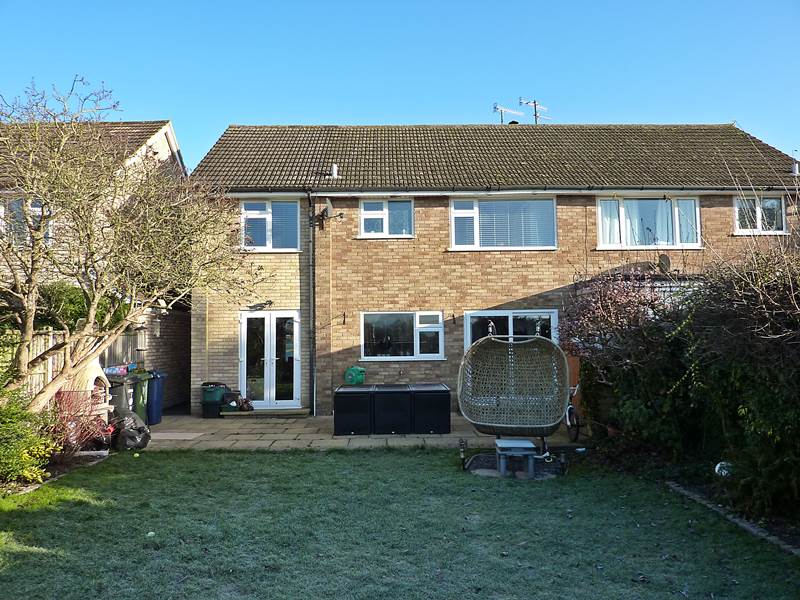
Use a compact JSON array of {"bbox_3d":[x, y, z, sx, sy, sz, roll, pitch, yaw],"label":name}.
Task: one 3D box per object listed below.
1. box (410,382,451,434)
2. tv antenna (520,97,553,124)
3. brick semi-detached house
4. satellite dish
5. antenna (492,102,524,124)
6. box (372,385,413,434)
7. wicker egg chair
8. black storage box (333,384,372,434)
[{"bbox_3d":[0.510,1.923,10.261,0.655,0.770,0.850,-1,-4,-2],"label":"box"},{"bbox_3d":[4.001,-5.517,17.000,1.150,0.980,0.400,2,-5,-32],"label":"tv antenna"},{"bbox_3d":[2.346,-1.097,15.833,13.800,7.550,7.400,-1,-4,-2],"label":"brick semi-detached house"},{"bbox_3d":[5.655,-0.762,12.400,0.220,0.430,0.450,-1,-4,4],"label":"satellite dish"},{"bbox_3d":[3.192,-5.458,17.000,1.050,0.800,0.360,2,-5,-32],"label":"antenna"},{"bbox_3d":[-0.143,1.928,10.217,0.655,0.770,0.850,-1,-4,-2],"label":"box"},{"bbox_3d":[1.450,1.096,7.450,1.340,1.260,0.820,-1,-4,6],"label":"wicker egg chair"},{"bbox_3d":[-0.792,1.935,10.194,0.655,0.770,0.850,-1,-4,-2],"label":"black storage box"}]

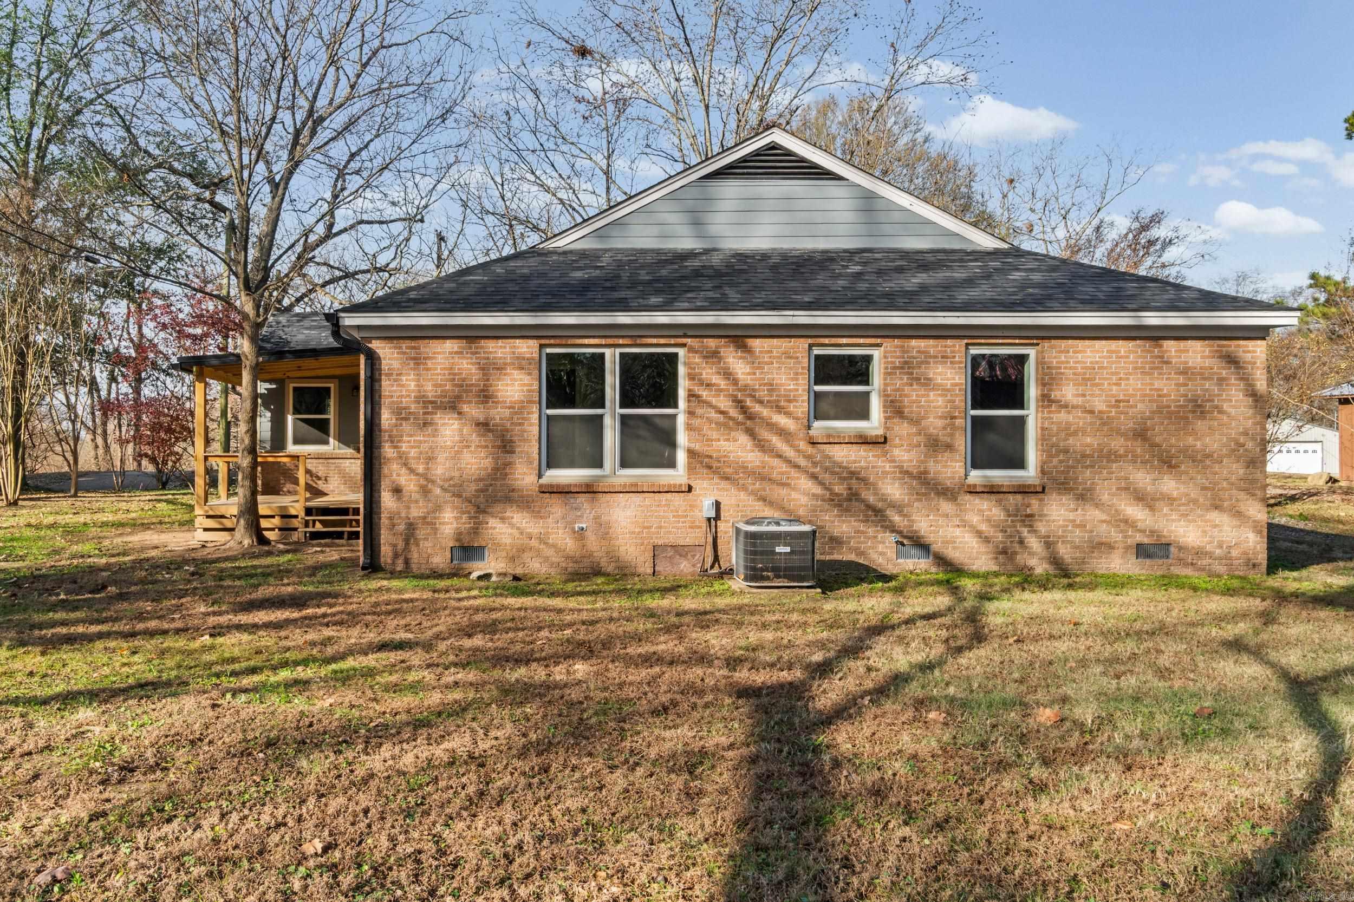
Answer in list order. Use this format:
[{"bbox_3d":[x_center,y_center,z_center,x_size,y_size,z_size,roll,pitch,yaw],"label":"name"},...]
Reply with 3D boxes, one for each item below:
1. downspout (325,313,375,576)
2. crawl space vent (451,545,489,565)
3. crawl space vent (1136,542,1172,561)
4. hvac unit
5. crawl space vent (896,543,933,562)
[{"bbox_3d":[-3.900,-0.125,12.120,0.520,3.080,0.280,0,0,-1],"label":"downspout"},{"bbox_3d":[-2.511,1.249,12.269,0.445,0.205,0.060,0,0,-1],"label":"crawl space vent"},{"bbox_3d":[5.817,1.234,12.373,0.440,0.205,0.060,0,0,-1],"label":"crawl space vent"},{"bbox_3d":[1.080,1.110,11.330,0.800,0.730,0.800,0,0,-5],"label":"hvac unit"},{"bbox_3d":[2.885,1.234,12.336,0.440,0.205,0.060,0,0,-1],"label":"crawl space vent"}]

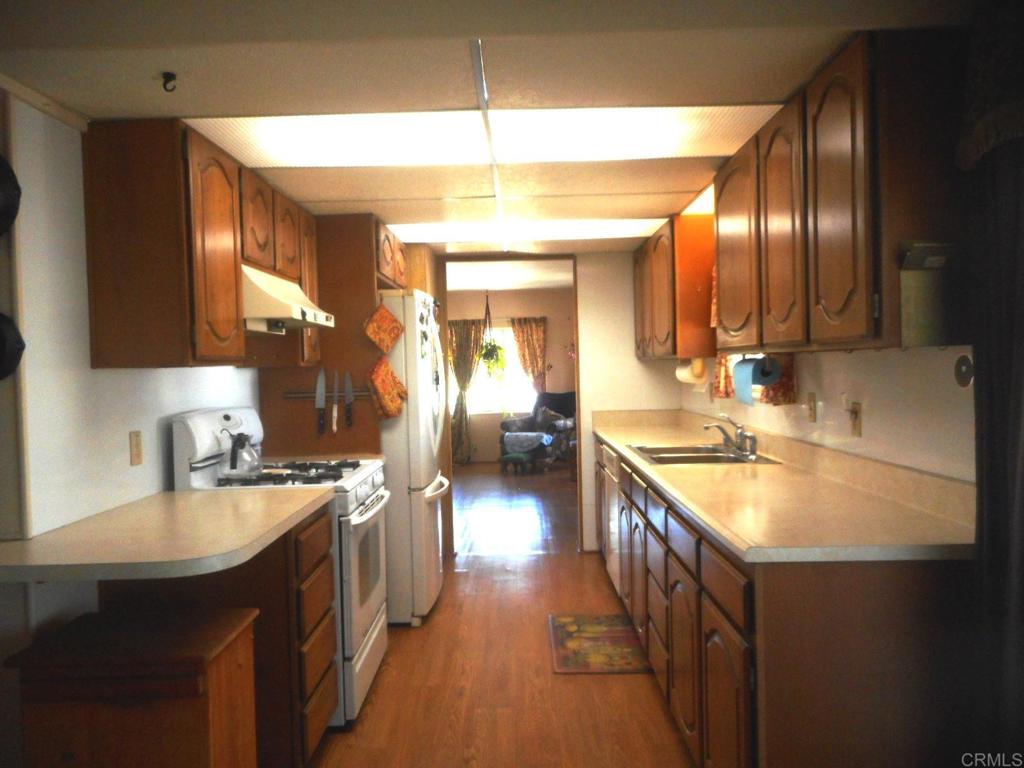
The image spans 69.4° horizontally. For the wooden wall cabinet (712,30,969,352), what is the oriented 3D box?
[{"bbox_3d":[1.027,-0.484,2.476,0.328,0.756,1.445,-1,2,1],"label":"wooden wall cabinet"}]

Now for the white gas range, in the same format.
[{"bbox_3d":[-0.924,0.696,3.154,0.687,1.199,0.760,-1,2,1],"label":"white gas range"}]

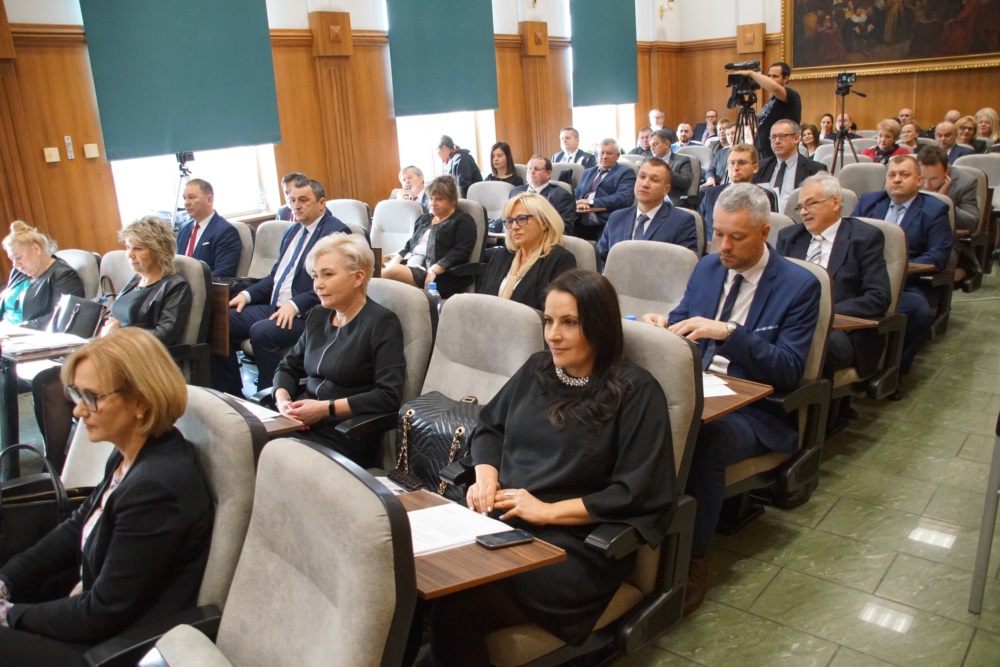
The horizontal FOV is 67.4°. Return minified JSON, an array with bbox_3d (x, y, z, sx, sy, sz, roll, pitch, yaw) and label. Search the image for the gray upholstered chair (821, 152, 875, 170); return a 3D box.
[{"bbox_3d":[2.808,-1.033,6.298,0.540,0.920,0.600,10,22,39],"label":"gray upholstered chair"}]

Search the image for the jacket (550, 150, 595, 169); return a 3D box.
[{"bbox_3d":[0.806,-1.721,8.225,0.490,0.620,0.350,4,17,26],"label":"jacket"}]

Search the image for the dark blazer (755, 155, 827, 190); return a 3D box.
[{"bbox_3d":[1.981,-0.915,5.300,0.540,0.660,0.460,10,22,39],"label":"dark blazer"}]

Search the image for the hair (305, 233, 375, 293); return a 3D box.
[{"bbox_3d":[-0.551,-0.245,2.591,0.200,0.215,0.235,10,20,39],"label":"hair"}]

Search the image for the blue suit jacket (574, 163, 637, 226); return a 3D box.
[{"bbox_3d":[0.887,-1.041,6.227,0.520,0.620,0.420,10,22,40],"label":"blue suit jacket"}]

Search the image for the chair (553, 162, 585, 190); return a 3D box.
[{"bbox_3d":[0.452,-1.054,7.076,0.550,1.000,0.680,3,17,23],"label":"chair"}]

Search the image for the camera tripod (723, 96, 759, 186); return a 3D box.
[{"bbox_3d":[2.373,-1.583,7.482,0.700,1.470,0.700,10,20,39],"label":"camera tripod"}]

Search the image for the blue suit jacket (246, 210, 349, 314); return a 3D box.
[{"bbox_3d":[-1.093,-0.335,4.176,0.530,0.610,0.500,10,22,39],"label":"blue suit jacket"}]

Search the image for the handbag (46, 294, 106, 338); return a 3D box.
[{"bbox_3d":[-1.946,-0.074,3.447,0.310,0.230,0.140,0,-4,11],"label":"handbag"}]

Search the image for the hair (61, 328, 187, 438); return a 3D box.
[{"bbox_3d":[-0.797,0.106,1.592,0.200,0.255,0.235,7,20,35],"label":"hair"}]

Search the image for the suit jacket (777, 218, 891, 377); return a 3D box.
[{"bbox_3d":[1.388,-0.134,3.124,0.520,0.630,0.420,12,23,44],"label":"suit jacket"}]

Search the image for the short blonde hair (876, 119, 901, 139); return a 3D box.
[{"bbox_3d":[3.474,-1.836,6.726,0.200,0.210,0.220,10,22,39],"label":"short blonde hair"}]

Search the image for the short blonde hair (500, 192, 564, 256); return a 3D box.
[{"bbox_3d":[0.137,-0.463,3.192,0.245,0.275,0.250,10,22,39],"label":"short blonde hair"}]

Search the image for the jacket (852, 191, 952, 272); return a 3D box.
[{"bbox_3d":[2.113,-0.434,3.936,0.530,0.630,0.420,10,21,39],"label":"jacket"}]

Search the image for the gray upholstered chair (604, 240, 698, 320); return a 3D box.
[{"bbox_3d":[0.488,0.161,3.193,0.550,1.000,0.680,10,20,39],"label":"gray upholstered chair"}]

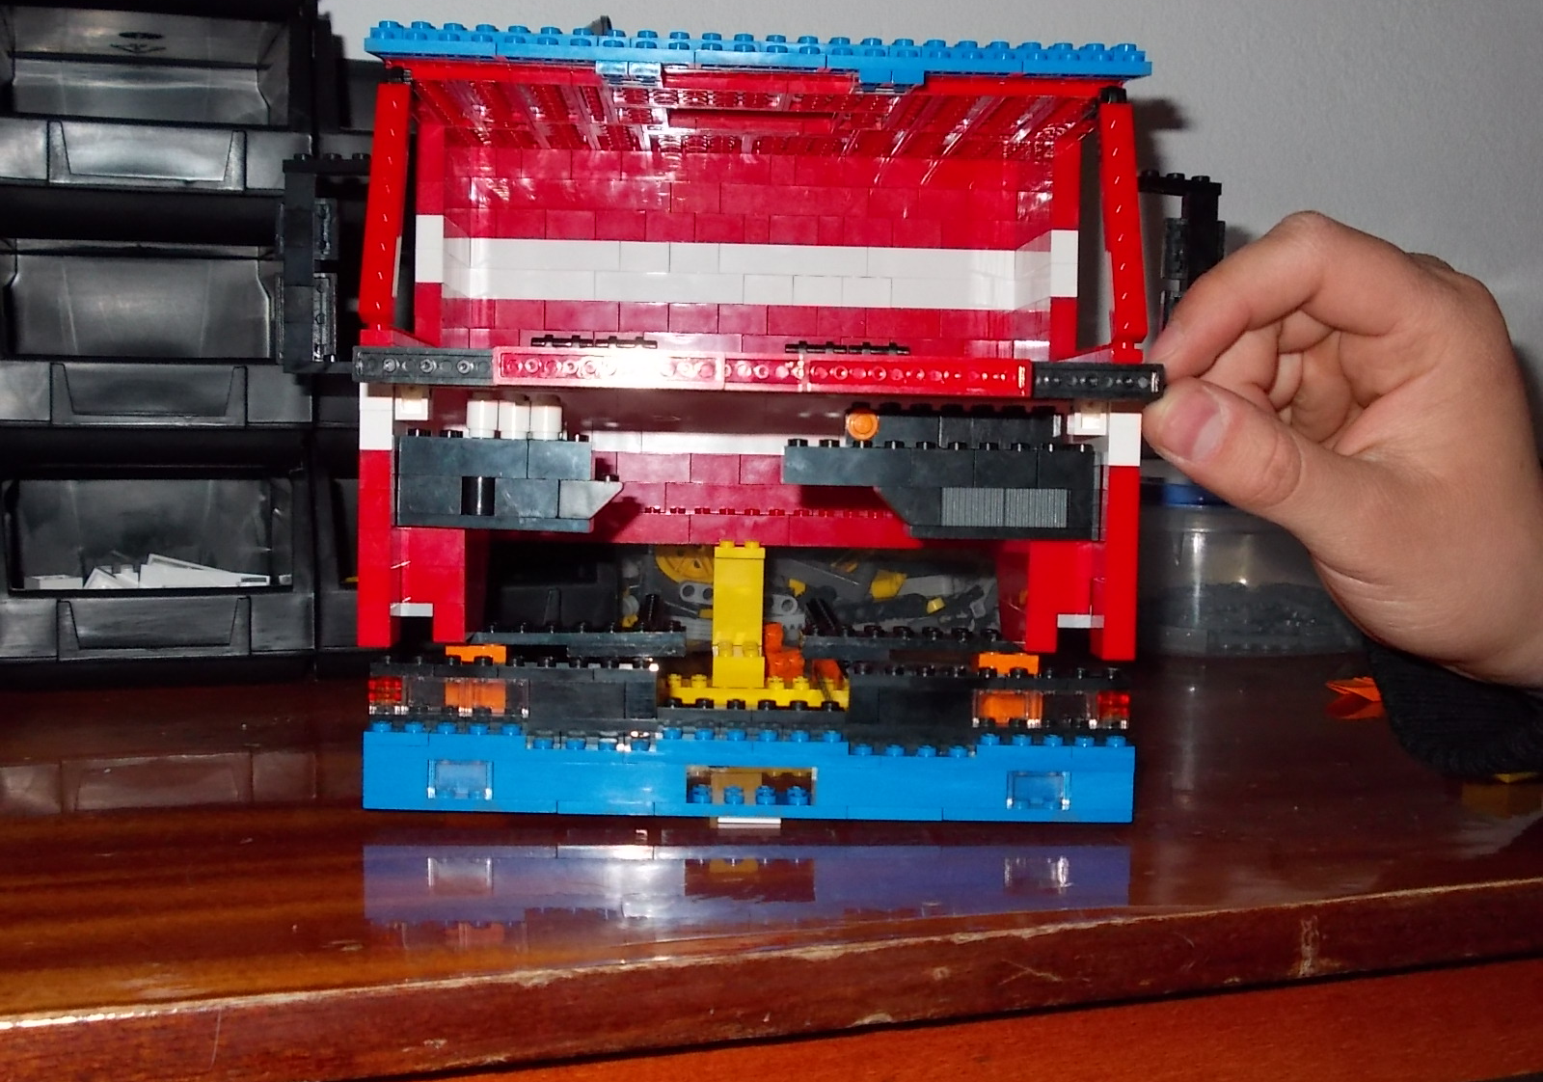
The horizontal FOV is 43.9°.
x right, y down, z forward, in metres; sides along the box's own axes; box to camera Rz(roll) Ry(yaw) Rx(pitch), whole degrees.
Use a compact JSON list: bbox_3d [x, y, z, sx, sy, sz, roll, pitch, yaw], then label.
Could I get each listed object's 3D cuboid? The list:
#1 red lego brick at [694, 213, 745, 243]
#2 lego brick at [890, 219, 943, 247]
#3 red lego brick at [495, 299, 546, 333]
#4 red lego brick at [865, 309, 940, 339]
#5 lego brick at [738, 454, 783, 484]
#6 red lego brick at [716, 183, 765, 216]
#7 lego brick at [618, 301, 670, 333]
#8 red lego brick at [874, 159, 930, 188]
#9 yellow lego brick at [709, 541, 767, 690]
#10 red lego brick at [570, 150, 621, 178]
[{"bbox_3d":[-0.017,-0.101,0.621,0.016,0.010,0.008,1,3,-1],"label":"red lego brick"},{"bbox_3d":[0.047,-0.100,0.624,0.016,0.010,0.008,1,3,-2],"label":"lego brick"},{"bbox_3d":[-0.081,-0.073,0.621,0.016,0.010,0.008,1,3,-2],"label":"red lego brick"},{"bbox_3d":[0.043,-0.071,0.626,0.024,0.010,0.008,1,3,-2],"label":"red lego brick"},{"bbox_3d":[-0.002,-0.024,0.626,0.016,0.010,0.008,1,3,-1],"label":"lego brick"},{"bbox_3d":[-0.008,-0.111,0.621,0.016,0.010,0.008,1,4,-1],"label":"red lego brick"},{"bbox_3d":[-0.041,-0.073,0.623,0.016,0.010,0.008,1,3,-1],"label":"lego brick"},{"bbox_3d":[0.042,-0.119,0.623,0.018,0.010,0.008,1,3,-2],"label":"red lego brick"},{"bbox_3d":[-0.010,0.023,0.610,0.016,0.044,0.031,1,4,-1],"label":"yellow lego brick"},{"bbox_3d":[-0.056,-0.121,0.619,0.016,0.010,0.008,1,4,-1],"label":"red lego brick"}]

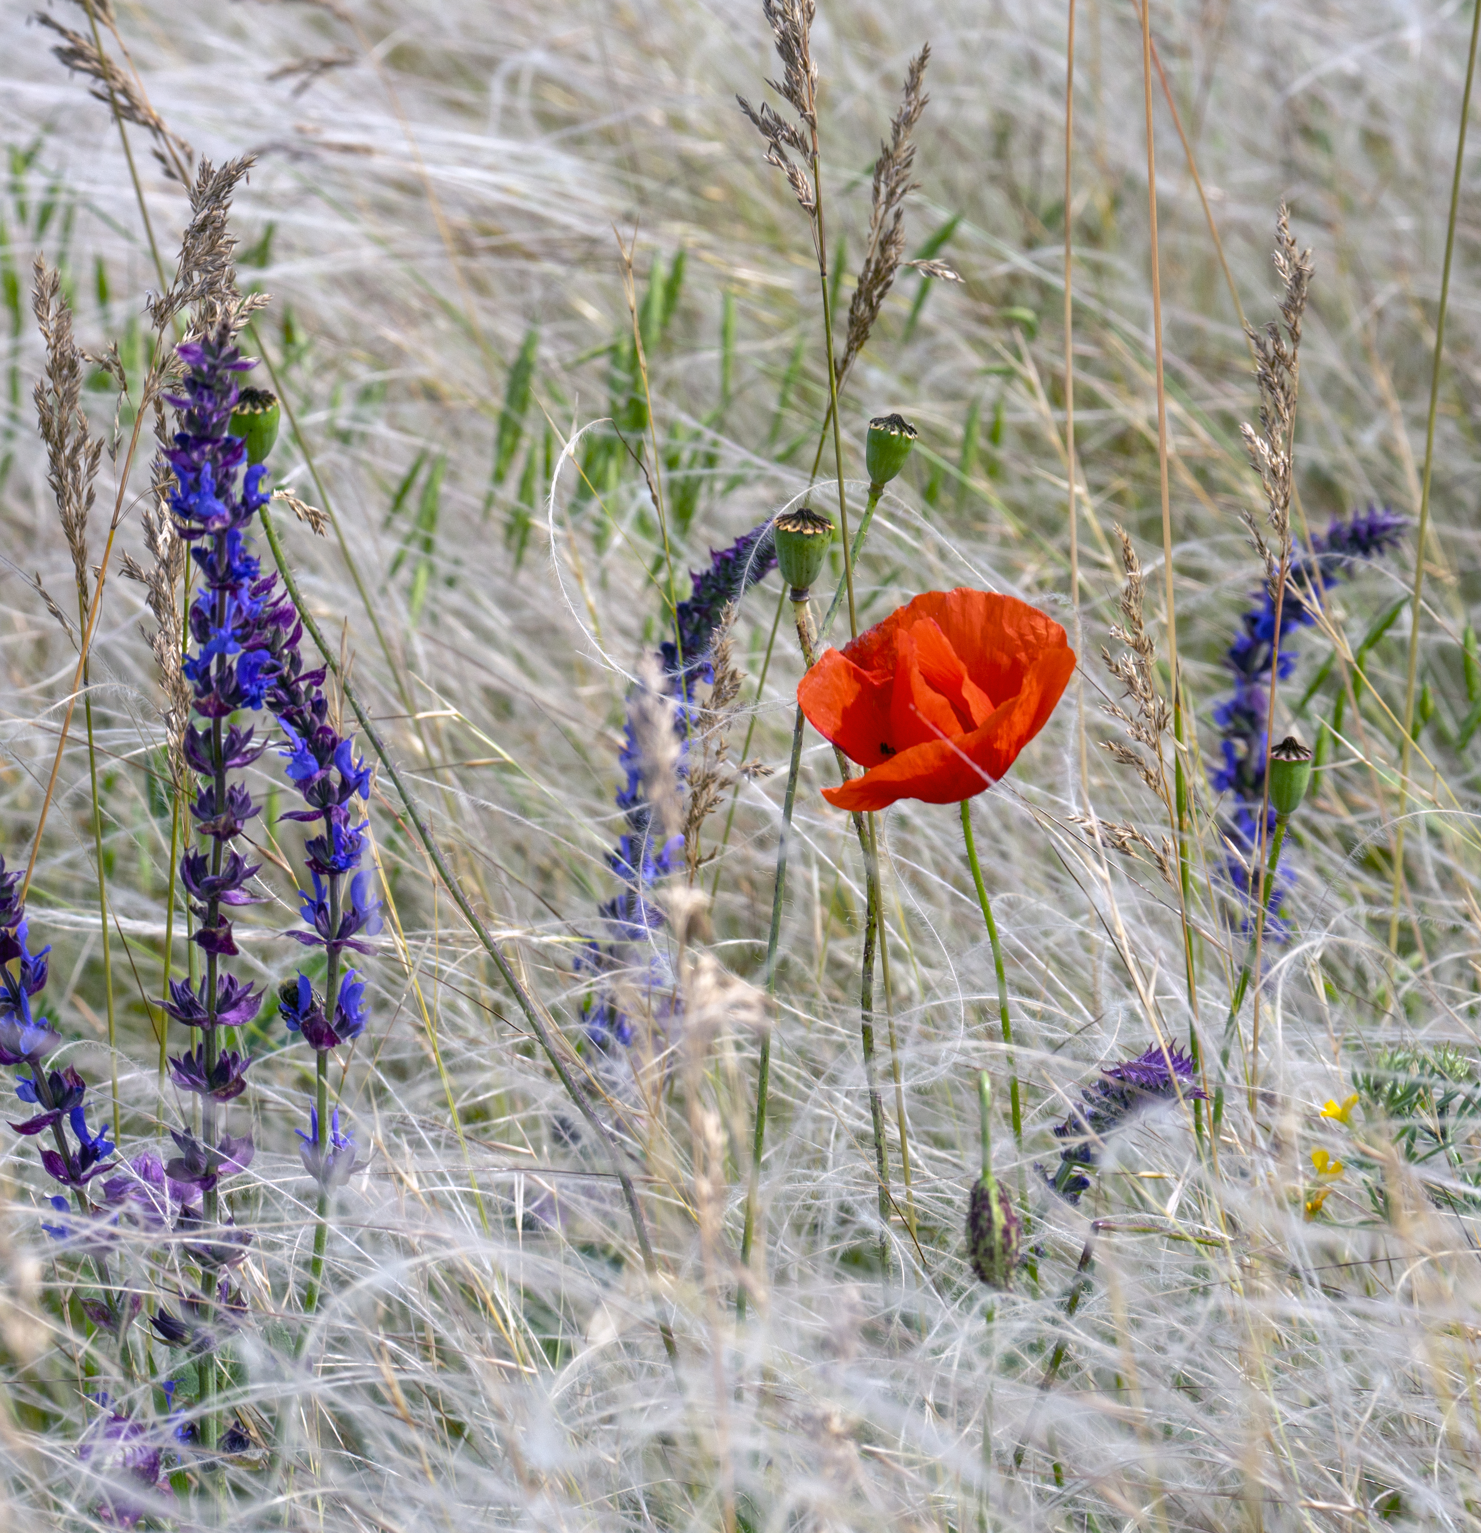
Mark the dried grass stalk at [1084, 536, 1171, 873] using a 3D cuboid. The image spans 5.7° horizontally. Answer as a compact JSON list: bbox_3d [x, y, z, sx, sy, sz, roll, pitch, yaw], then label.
[{"bbox_3d":[0.079,-0.014,3.040,0.018,0.068,0.015,0,15,0],"label":"dried grass stalk"}]

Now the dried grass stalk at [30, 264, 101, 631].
[{"bbox_3d":[-0.138,-0.067,3.050,0.014,0.074,0.013,0,15,0],"label":"dried grass stalk"}]

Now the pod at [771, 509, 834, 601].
[{"bbox_3d":[0.013,-0.043,3.000,0.012,0.016,0.012,0,15,0],"label":"pod"}]

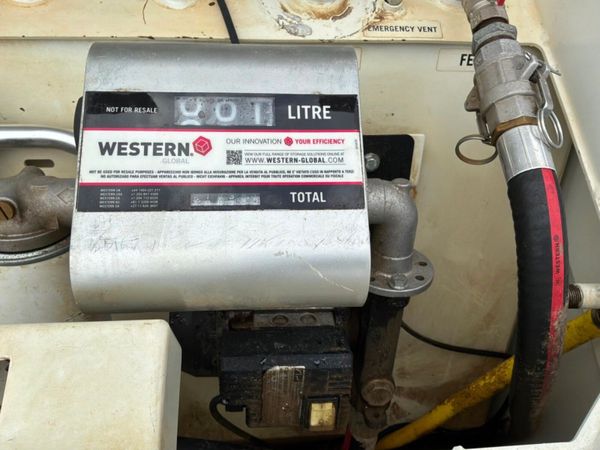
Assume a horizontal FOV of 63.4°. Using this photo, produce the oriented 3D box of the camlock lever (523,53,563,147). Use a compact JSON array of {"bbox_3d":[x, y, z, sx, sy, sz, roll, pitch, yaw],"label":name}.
[{"bbox_3d":[0.211,-0.108,0.420,0.031,0.022,0.079,15,63,-45],"label":"camlock lever"}]

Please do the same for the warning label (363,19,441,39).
[{"bbox_3d":[0.109,-0.207,0.515,0.084,0.001,0.024,0,66,-3],"label":"warning label"}]

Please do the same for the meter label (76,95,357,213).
[{"bbox_3d":[-0.062,-0.062,0.403,0.230,0.001,0.103,-1,77,-5],"label":"meter label"}]

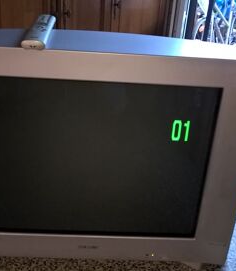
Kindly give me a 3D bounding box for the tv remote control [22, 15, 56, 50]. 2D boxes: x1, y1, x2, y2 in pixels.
[{"bbox_3d":[-0.174,-0.236,0.863,0.047,0.020,0.222,2,29,-4],"label":"tv remote control"}]

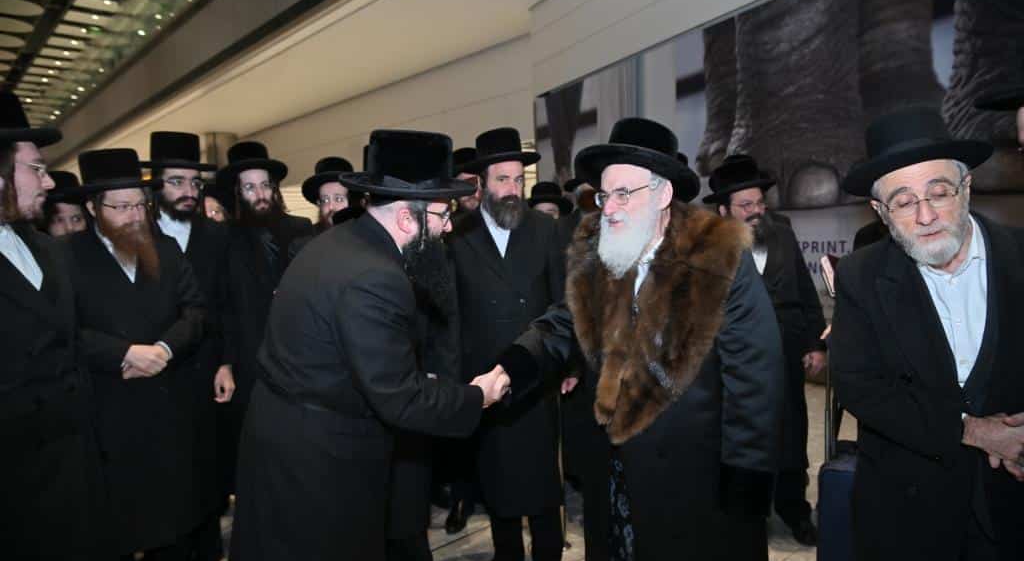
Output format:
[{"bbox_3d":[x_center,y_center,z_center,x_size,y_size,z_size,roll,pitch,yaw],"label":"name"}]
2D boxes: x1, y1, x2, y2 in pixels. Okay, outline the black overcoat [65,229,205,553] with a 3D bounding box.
[{"bbox_3d":[-1.334,0.369,2.400,0.530,1.100,0.350,-1,2,-41],"label":"black overcoat"}]

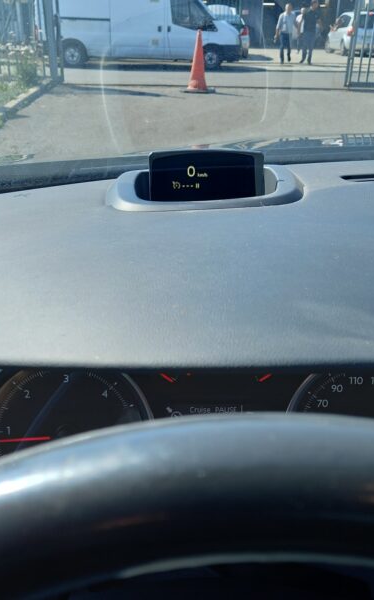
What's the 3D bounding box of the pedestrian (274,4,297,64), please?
[{"bbox_3d":[3.014,-8.179,17.733,0.660,1.700,0.450,5,26,8],"label":"pedestrian"}]

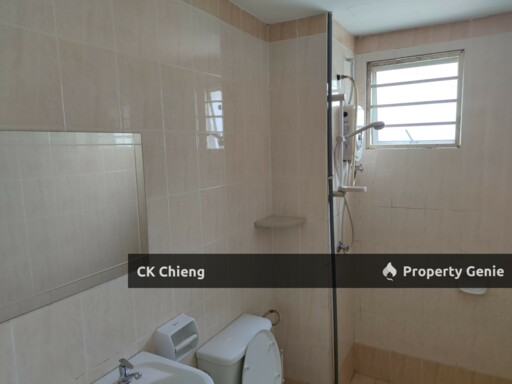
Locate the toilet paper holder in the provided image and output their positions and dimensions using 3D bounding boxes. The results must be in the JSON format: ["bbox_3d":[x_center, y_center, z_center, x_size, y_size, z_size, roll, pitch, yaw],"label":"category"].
[{"bbox_3d":[-0.312,0.596,1.440,0.085,0.133,0.158,3,9,30],"label":"toilet paper holder"}]

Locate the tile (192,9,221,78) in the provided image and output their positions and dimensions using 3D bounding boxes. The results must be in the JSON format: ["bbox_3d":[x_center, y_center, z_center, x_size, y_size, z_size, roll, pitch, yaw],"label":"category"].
[{"bbox_3d":[-0.219,-0.655,1.577,0.010,0.257,0.198,3,9,30],"label":"tile"}]

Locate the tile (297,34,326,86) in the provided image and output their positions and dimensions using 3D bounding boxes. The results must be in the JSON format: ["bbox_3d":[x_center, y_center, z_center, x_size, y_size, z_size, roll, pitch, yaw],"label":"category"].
[{"bbox_3d":[0.310,-0.724,1.959,0.172,0.258,0.010,3,9,30],"label":"tile"}]

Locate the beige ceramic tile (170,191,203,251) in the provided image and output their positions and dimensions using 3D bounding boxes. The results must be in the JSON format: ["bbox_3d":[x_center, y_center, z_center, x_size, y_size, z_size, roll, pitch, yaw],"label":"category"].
[{"bbox_3d":[-0.297,0.131,1.501,0.010,0.254,0.197,3,9,30],"label":"beige ceramic tile"}]

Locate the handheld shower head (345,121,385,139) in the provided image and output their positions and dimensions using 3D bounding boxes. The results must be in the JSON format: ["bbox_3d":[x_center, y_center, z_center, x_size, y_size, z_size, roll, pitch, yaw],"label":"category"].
[{"bbox_3d":[0.579,-0.327,1.906,0.221,0.060,0.075,-15,-1,31],"label":"handheld shower head"}]

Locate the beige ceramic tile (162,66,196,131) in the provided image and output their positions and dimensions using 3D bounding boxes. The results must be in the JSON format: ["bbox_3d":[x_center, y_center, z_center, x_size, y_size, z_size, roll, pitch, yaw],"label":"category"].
[{"bbox_3d":[-0.316,-0.378,1.451,0.010,0.256,0.199,3,9,30],"label":"beige ceramic tile"}]

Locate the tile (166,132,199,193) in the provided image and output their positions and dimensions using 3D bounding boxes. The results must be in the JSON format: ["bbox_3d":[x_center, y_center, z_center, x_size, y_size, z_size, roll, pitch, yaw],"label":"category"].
[{"bbox_3d":[-0.304,-0.121,1.468,0.010,0.254,0.197,3,9,30],"label":"tile"}]

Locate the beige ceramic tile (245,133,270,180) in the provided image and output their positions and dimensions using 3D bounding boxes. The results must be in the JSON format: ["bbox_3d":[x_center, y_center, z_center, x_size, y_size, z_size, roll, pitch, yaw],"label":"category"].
[{"bbox_3d":[0.006,-0.197,1.992,0.010,0.254,0.241,3,9,30],"label":"beige ceramic tile"}]

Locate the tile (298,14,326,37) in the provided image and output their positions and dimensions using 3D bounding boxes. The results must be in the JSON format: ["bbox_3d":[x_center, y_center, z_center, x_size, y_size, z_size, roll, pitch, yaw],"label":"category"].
[{"bbox_3d":[0.305,-0.891,1.906,0.171,0.104,0.010,3,9,30],"label":"tile"}]

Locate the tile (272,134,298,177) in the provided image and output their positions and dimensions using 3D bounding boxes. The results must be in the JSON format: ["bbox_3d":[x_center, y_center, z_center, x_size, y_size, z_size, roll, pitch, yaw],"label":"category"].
[{"bbox_3d":[0.169,-0.216,2.101,0.175,0.257,0.010,3,9,30],"label":"tile"}]

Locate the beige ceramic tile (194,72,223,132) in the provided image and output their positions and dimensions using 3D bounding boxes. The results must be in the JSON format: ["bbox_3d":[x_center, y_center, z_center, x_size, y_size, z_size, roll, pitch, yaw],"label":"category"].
[{"bbox_3d":[-0.211,-0.397,1.604,0.010,0.254,0.197,3,9,30],"label":"beige ceramic tile"}]

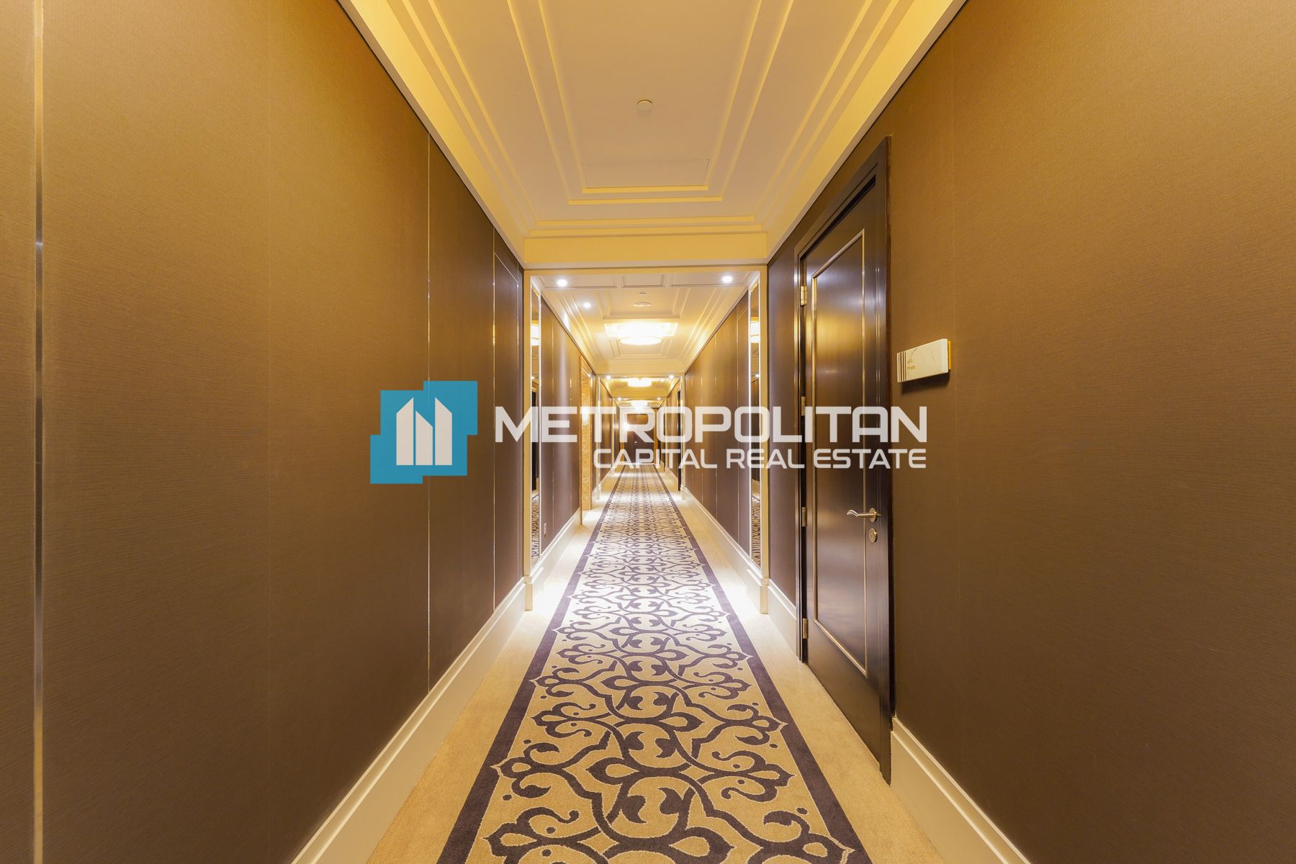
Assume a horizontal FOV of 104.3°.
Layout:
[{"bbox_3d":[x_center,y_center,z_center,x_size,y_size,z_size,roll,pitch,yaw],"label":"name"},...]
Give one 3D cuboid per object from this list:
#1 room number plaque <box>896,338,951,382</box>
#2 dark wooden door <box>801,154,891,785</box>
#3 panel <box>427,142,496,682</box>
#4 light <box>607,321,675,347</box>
[{"bbox_3d":[0.941,-0.239,1.731,0.030,0.105,0.270,0,0,-1],"label":"room number plaque"},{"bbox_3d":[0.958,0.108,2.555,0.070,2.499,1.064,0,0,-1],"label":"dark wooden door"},{"bbox_3d":[-0.916,-0.097,2.558,0.030,2.278,0.987,0,0,-1],"label":"panel"},{"bbox_3d":[-0.101,-1.430,7.515,0.978,0.174,0.978,0,0,-1],"label":"light"}]

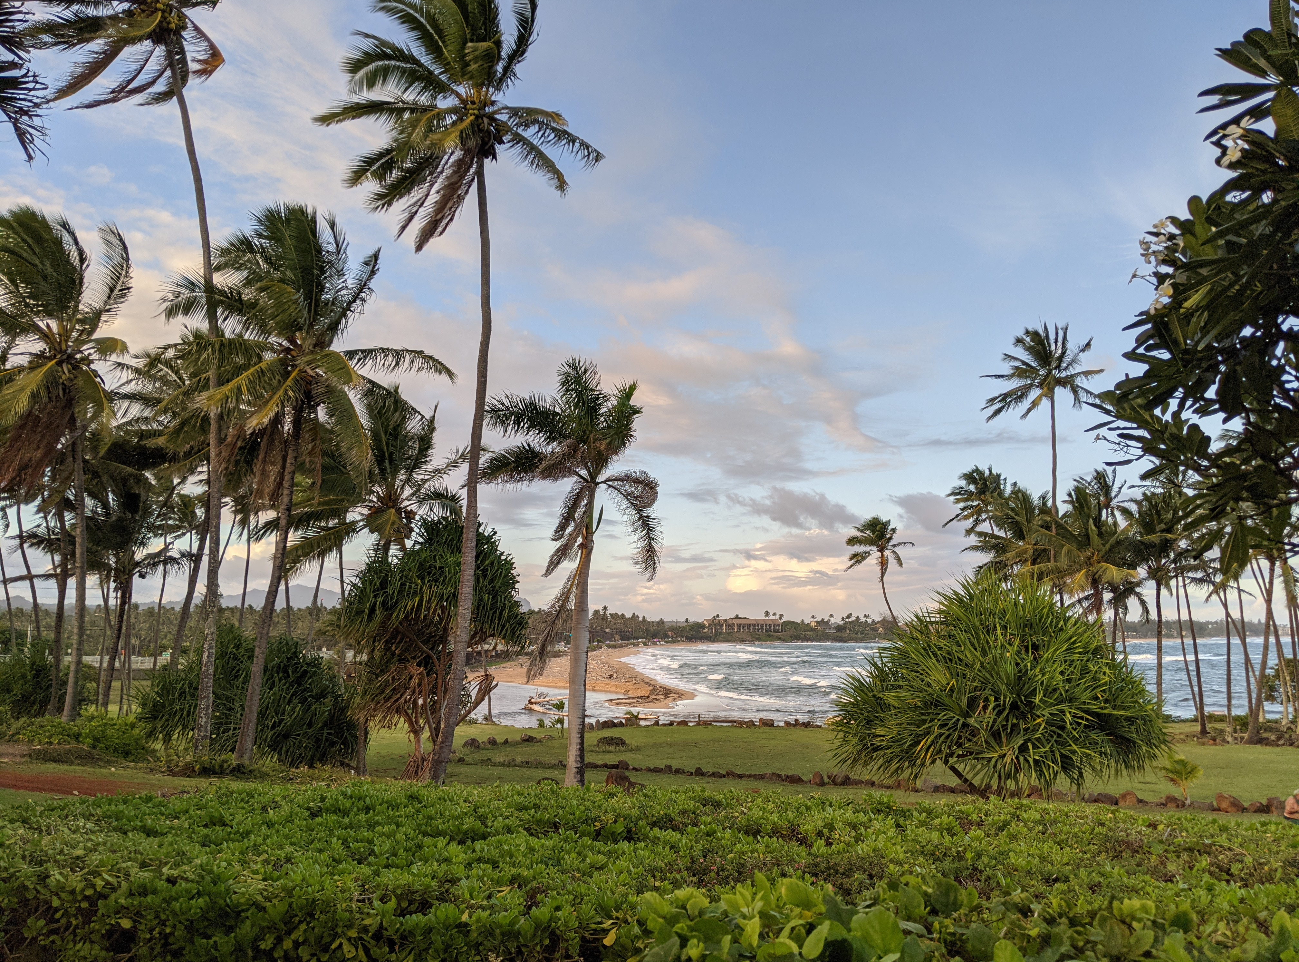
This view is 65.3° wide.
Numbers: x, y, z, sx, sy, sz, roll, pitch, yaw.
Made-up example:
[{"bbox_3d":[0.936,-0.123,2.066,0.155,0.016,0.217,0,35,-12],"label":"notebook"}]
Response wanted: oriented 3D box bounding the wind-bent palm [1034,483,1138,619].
[{"bbox_3d":[18.717,5.586,43.654,4.358,10.981,4.600,0,-9,0],"label":"wind-bent palm"}]

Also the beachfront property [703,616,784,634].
[{"bbox_3d":[80.275,124.600,871.153,66.000,12.000,16.000,3,-9,-22],"label":"beachfront property"}]

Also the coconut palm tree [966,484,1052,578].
[{"bbox_3d":[16.735,5.910,46.639,4.282,11.423,4.500,0,-9,0],"label":"coconut palm tree"}]

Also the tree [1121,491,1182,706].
[{"bbox_3d":[23.135,5.957,46.632,3.398,11.229,3.600,0,-9,0],"label":"tree"}]

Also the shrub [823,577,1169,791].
[{"bbox_3d":[8.726,5.243,24.999,8.031,5.433,7.000,0,-9,0],"label":"shrub"}]

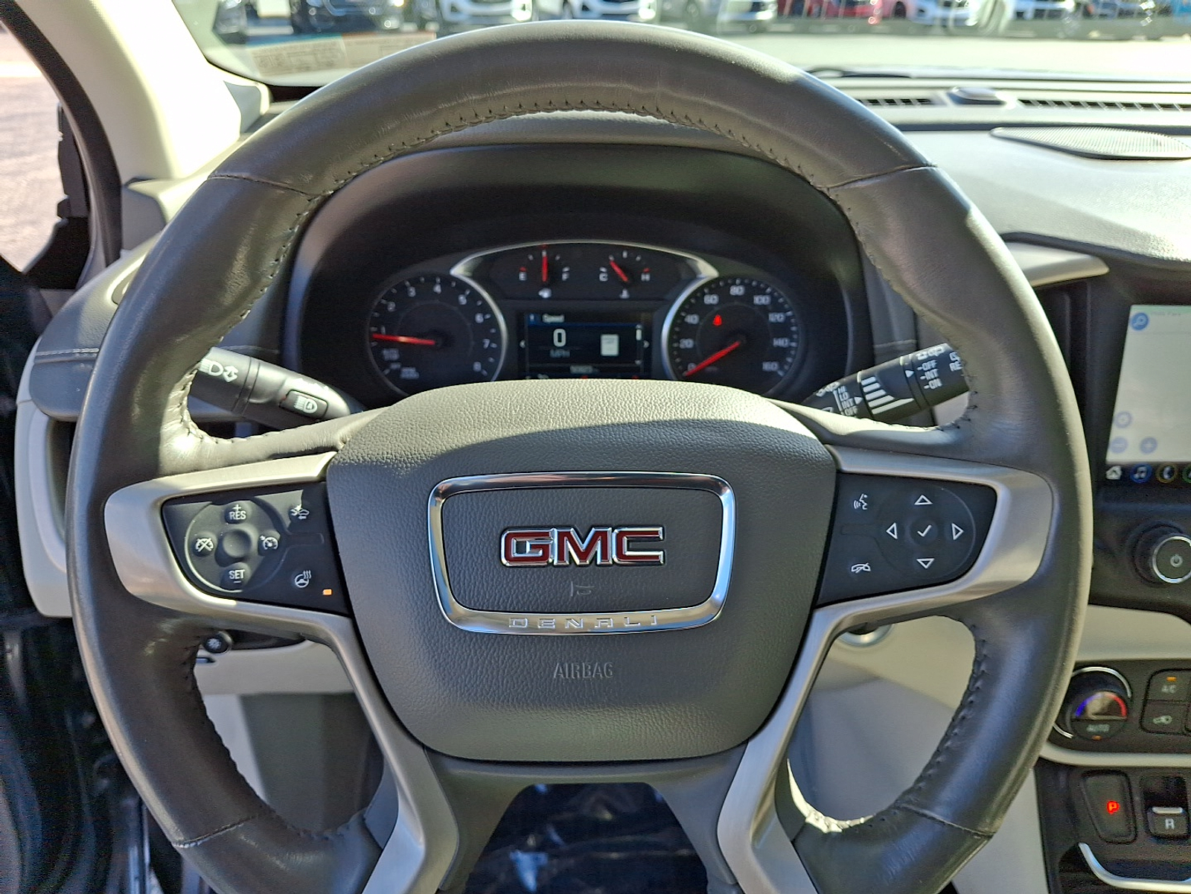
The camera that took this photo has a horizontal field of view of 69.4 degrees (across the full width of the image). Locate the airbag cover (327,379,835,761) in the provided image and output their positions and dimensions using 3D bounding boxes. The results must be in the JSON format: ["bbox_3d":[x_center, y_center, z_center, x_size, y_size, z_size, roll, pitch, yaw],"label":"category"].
[{"bbox_3d":[-0.006,0.047,0.344,0.198,0.147,0.045,-1,3,0],"label":"airbag cover"}]

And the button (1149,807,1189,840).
[{"bbox_3d":[0.344,0.226,0.516,0.022,0.018,0.012,0,-7,0],"label":"button"}]

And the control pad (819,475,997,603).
[{"bbox_3d":[0.122,0.036,0.335,0.068,0.049,0.015,0,3,7],"label":"control pad"}]

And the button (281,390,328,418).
[{"bbox_3d":[-0.134,-0.020,0.395,0.019,0.009,0.005,16,-6,-3],"label":"button"}]

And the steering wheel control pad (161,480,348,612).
[{"bbox_3d":[-0.133,0.040,0.335,0.071,0.049,0.015,-1,3,-7],"label":"steering wheel control pad"}]

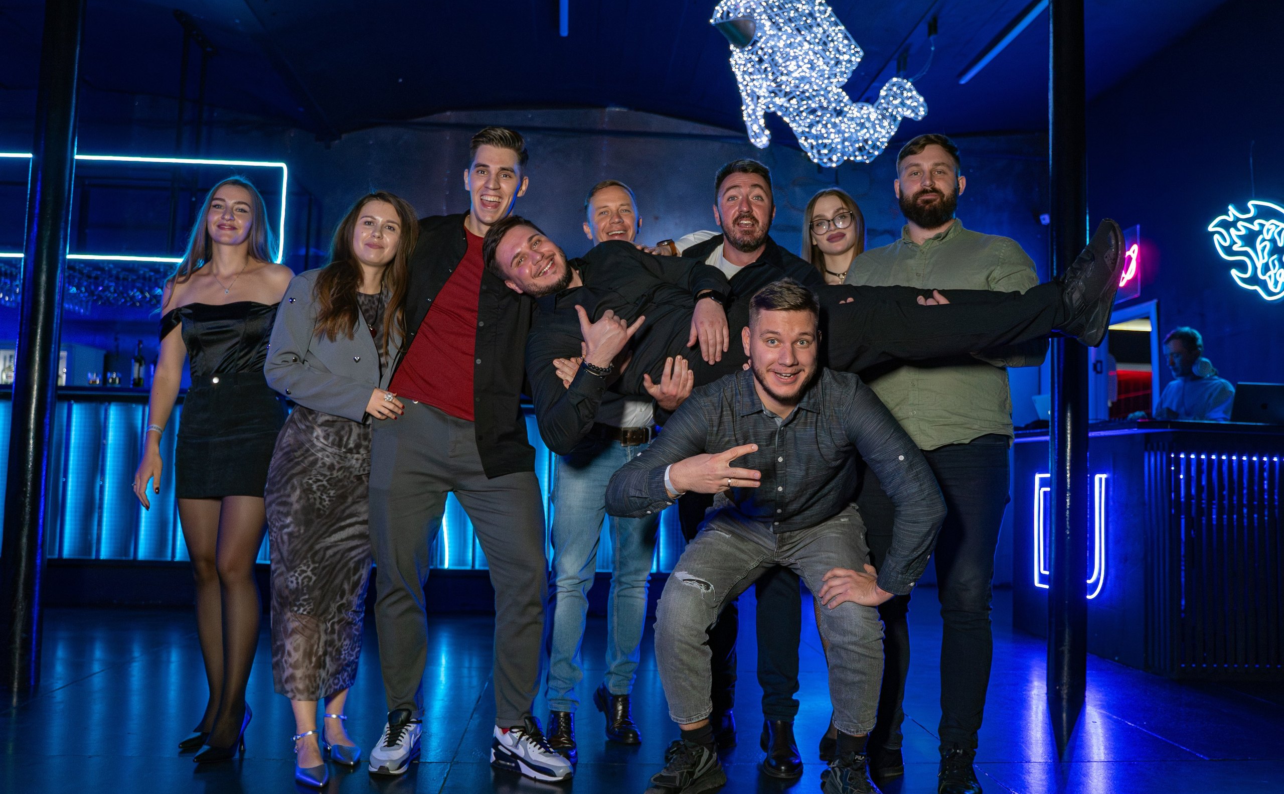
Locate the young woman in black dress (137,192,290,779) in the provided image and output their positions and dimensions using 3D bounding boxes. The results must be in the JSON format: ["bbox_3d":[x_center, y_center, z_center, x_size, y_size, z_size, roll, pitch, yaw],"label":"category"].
[{"bbox_3d":[-1.272,0.191,3.202,0.470,1.735,0.340,1,-4,2],"label":"young woman in black dress"}]

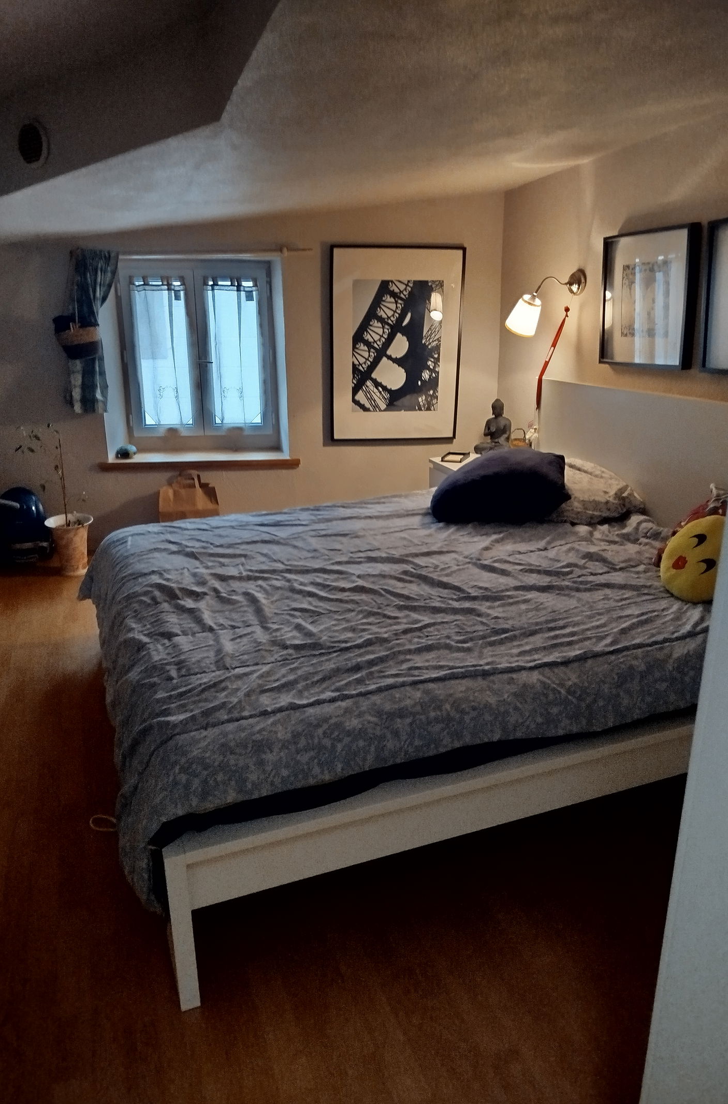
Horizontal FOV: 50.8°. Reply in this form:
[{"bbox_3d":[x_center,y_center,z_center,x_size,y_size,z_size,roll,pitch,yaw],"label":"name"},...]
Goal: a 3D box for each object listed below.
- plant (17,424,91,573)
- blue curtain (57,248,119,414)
[{"bbox_3d":[-1.589,-0.267,3.992,0.320,0.790,0.300,-2,18,-4],"label":"plant"},{"bbox_3d":[-1.433,-1.150,4.035,0.310,0.840,0.110,-2,18,-4],"label":"blue curtain"}]

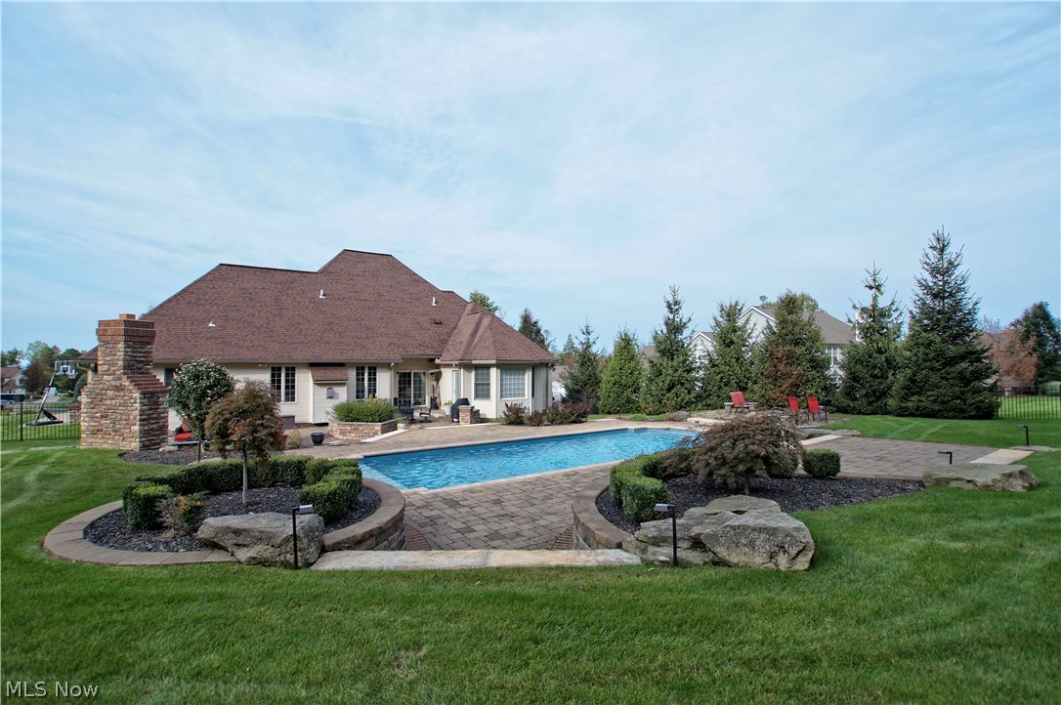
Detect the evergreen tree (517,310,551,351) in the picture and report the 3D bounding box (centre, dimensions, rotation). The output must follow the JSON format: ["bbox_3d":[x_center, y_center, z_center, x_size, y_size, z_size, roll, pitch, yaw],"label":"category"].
[{"bbox_3d":[0.250,-0.304,48.014,4.200,8.200,4.200,0,-1,0],"label":"evergreen tree"}]

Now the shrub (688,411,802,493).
[{"bbox_3d":[3.300,1.577,7.212,1.700,1.300,1.600,-1,-2,24],"label":"shrub"}]

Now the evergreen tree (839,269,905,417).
[{"bbox_3d":[16.300,-0.622,22.416,2.800,6.900,2.800,0,-1,0],"label":"evergreen tree"}]

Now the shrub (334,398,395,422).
[{"bbox_3d":[-5.620,1.944,15.955,1.980,0.700,1.300,0,-2,9],"label":"shrub"}]

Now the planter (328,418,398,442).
[{"bbox_3d":[-5.720,2.583,15.888,2.150,0.560,1.500,0,-2,9],"label":"planter"}]

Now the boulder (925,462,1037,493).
[{"bbox_3d":[8.400,2.366,8.857,1.650,0.340,0.900,0,-1,13],"label":"boulder"}]

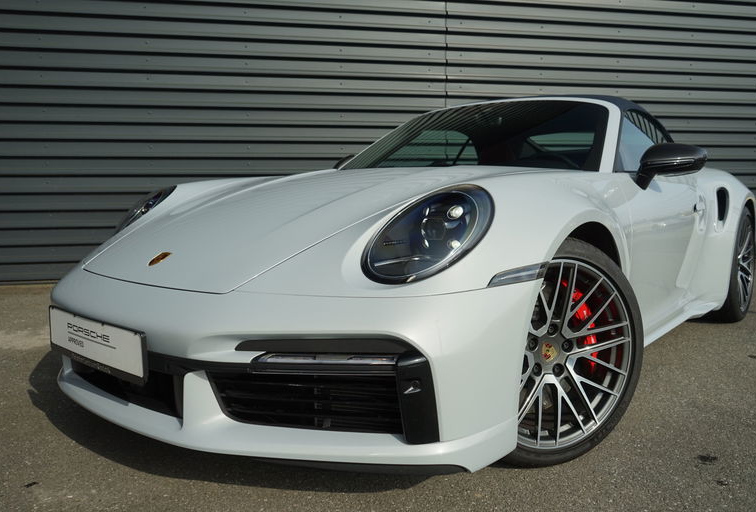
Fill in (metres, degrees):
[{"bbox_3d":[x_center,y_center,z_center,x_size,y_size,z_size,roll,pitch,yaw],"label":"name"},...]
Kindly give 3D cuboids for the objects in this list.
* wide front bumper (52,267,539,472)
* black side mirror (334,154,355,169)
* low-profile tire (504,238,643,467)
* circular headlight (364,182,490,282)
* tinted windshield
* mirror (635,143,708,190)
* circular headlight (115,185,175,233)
[{"bbox_3d":[-0.503,0.232,1.861,1.800,0.480,0.770,5,9,40],"label":"wide front bumper"},{"bbox_3d":[-0.175,-0.489,3.560,0.250,0.185,0.160,5,9,40],"label":"black side mirror"},{"bbox_3d":[0.472,0.268,1.795,0.686,0.686,0.260,-3,7,-22],"label":"low-profile tire"},{"bbox_3d":[0.133,-0.067,1.471,0.260,0.230,0.350,5,9,40],"label":"circular headlight"},{"bbox_3d":[0.402,-0.567,2.850,1.380,0.390,0.790,5,9,40],"label":"tinted windshield"},{"bbox_3d":[1.185,-0.362,2.419,0.250,0.185,0.160,5,9,40],"label":"mirror"},{"bbox_3d":[-0.960,-0.169,2.387,0.260,0.230,0.350,5,9,40],"label":"circular headlight"}]

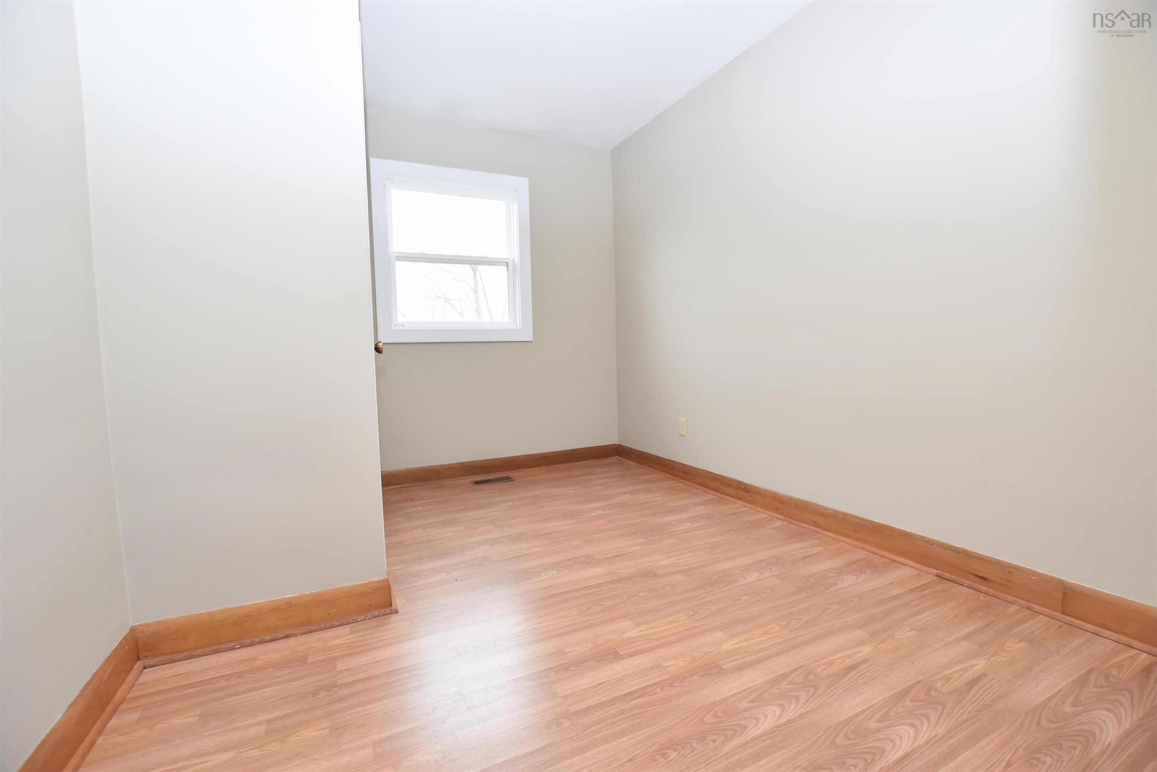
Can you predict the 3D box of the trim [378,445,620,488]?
[{"bbox_3d":[-0.521,0.585,3.579,1.864,0.114,0.022,-3,4,-25],"label":"trim"}]

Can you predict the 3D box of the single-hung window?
[{"bbox_3d":[-0.853,-0.899,3.378,1.068,1.182,0.091,-3,4,-25],"label":"single-hung window"}]

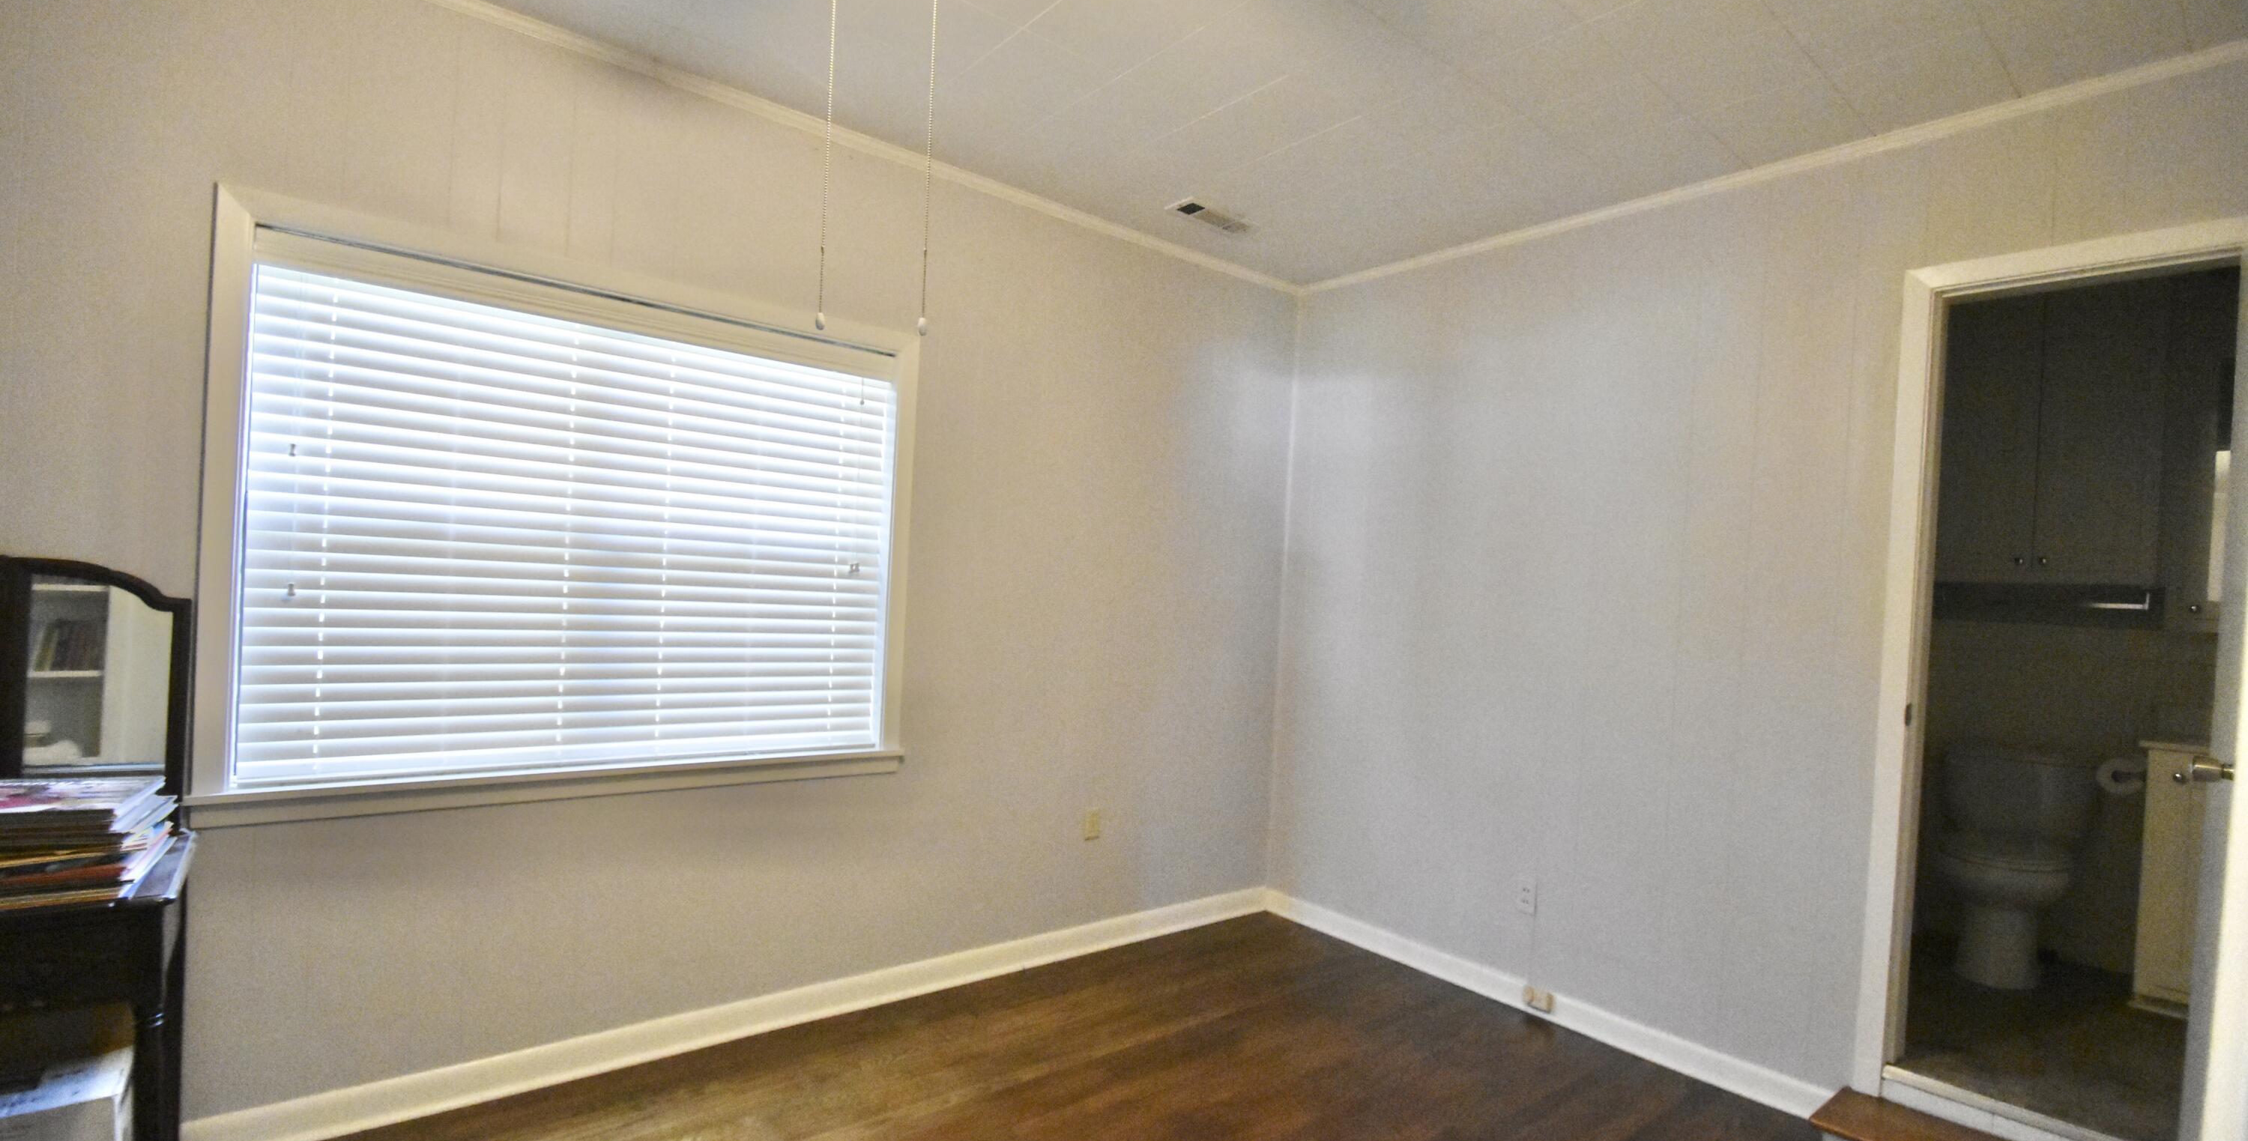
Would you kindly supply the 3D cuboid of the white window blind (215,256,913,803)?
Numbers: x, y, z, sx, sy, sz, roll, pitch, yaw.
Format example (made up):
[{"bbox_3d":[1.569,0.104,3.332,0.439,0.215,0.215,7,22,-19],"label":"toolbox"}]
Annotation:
[{"bbox_3d":[-1.374,-0.073,2.572,1.525,1.210,0.055,3,-1,-38],"label":"white window blind"}]

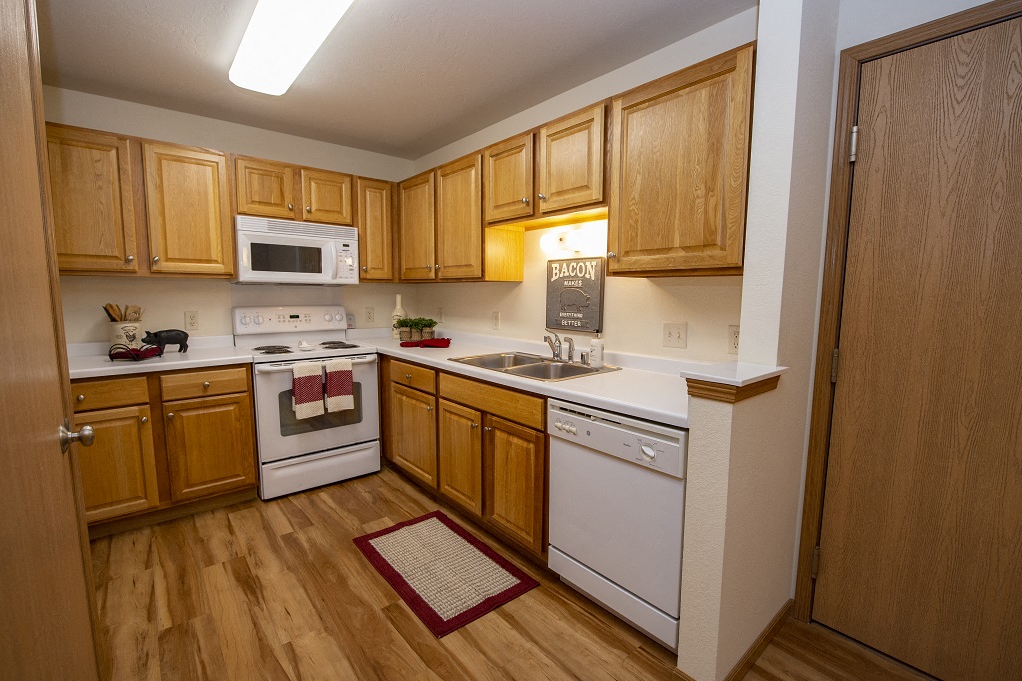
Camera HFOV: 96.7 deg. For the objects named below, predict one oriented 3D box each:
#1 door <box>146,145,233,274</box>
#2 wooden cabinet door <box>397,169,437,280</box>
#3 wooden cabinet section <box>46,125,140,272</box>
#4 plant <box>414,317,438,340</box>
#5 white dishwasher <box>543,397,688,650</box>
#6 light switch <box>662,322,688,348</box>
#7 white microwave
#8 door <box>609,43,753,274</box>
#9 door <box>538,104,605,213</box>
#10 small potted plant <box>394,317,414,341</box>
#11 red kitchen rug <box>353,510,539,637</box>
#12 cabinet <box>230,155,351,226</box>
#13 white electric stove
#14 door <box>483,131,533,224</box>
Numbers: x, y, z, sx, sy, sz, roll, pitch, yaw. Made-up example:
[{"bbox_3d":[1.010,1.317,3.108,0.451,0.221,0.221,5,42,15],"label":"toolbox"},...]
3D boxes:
[{"bbox_3d":[-1.918,-0.765,2.721,0.404,0.721,0.025,-5,8,-40],"label":"door"},{"bbox_3d":[-0.680,-0.813,3.329,0.021,0.728,0.454,-5,8,-40],"label":"wooden cabinet door"},{"bbox_3d":[-2.248,-0.724,2.395,0.400,0.718,0.024,-5,8,-40],"label":"wooden cabinet section"},{"bbox_3d":[-0.668,-0.088,3.627,0.160,0.186,0.160,-5,8,-40],"label":"plant"},{"bbox_3d":[0.581,0.677,1.902,0.615,0.868,0.606,-5,8,-40],"label":"white dishwasher"},{"bbox_3d":[0.767,-0.025,2.128,0.014,0.115,0.118,-5,8,-40],"label":"light switch"},{"bbox_3d":[-1.523,-0.602,3.207,0.763,0.407,0.390,-5,8,-40],"label":"white microwave"},{"bbox_3d":[0.624,-0.639,1.757,0.024,0.723,0.571,-5,8,-40],"label":"door"},{"bbox_3d":[0.284,-0.848,2.177,0.021,0.411,0.392,-5,8,-40],"label":"door"},{"bbox_3d":[-0.863,-0.082,3.678,0.110,0.165,0.110,-5,8,-40],"label":"small potted plant"},{"bbox_3d":[-0.348,1.067,2.203,0.513,0.012,0.870,-5,8,-40],"label":"red kitchen rug"},{"bbox_3d":[-1.521,-1.000,3.181,0.761,0.381,0.330,-5,8,-40],"label":"cabinet"},{"bbox_3d":[-1.409,0.371,3.180,0.761,1.186,0.675,-5,8,-40],"label":"white electric stove"},{"bbox_3d":[-0.010,-0.885,2.524,0.021,0.411,0.386,-5,8,-40],"label":"door"}]

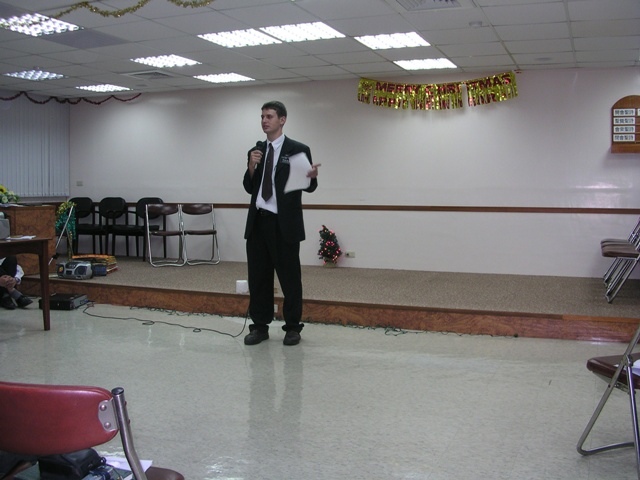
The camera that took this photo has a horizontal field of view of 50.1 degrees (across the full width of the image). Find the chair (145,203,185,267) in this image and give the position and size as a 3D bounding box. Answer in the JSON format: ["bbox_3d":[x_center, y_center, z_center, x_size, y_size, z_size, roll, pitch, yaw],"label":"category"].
[{"bbox_3d":[-1.916,-0.070,8.496,0.450,0.760,0.470,-1,4,-16],"label":"chair"}]

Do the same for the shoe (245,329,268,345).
[{"bbox_3d":[-0.454,0.698,5.122,0.110,0.110,0.290,2,5,25],"label":"shoe"}]

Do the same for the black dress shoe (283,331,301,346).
[{"bbox_3d":[-0.202,0.701,5.098,0.110,0.110,0.290,1,4,9],"label":"black dress shoe"}]

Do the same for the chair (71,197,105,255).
[{"bbox_3d":[-3.390,-0.178,9.497,0.540,0.830,0.550,1,4,15],"label":"chair"}]

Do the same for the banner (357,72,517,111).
[{"bbox_3d":[1.291,-1.658,7.663,1.860,0.420,0.060,2,5,22],"label":"banner"}]

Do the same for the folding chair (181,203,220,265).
[{"bbox_3d":[-1.517,-0.080,8.629,0.450,0.760,0.470,-1,4,-16],"label":"folding chair"}]

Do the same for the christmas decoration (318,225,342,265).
[{"bbox_3d":[0.125,0.076,8.164,0.280,0.510,0.270,0,4,0],"label":"christmas decoration"}]

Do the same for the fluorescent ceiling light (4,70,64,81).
[{"bbox_3d":[-3.139,-1.830,7.553,0.580,0.060,0.580,2,5,22],"label":"fluorescent ceiling light"}]

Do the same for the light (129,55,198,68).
[{"bbox_3d":[-1.537,-1.812,6.879,0.580,0.060,0.580,2,5,22],"label":"light"}]

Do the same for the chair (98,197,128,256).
[{"bbox_3d":[-2.921,-0.163,9.286,0.540,0.830,0.550,1,4,15],"label":"chair"}]

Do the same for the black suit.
[{"bbox_3d":[-0.285,-0.032,5.028,0.540,1.440,0.350,2,5,23],"label":"black suit"}]

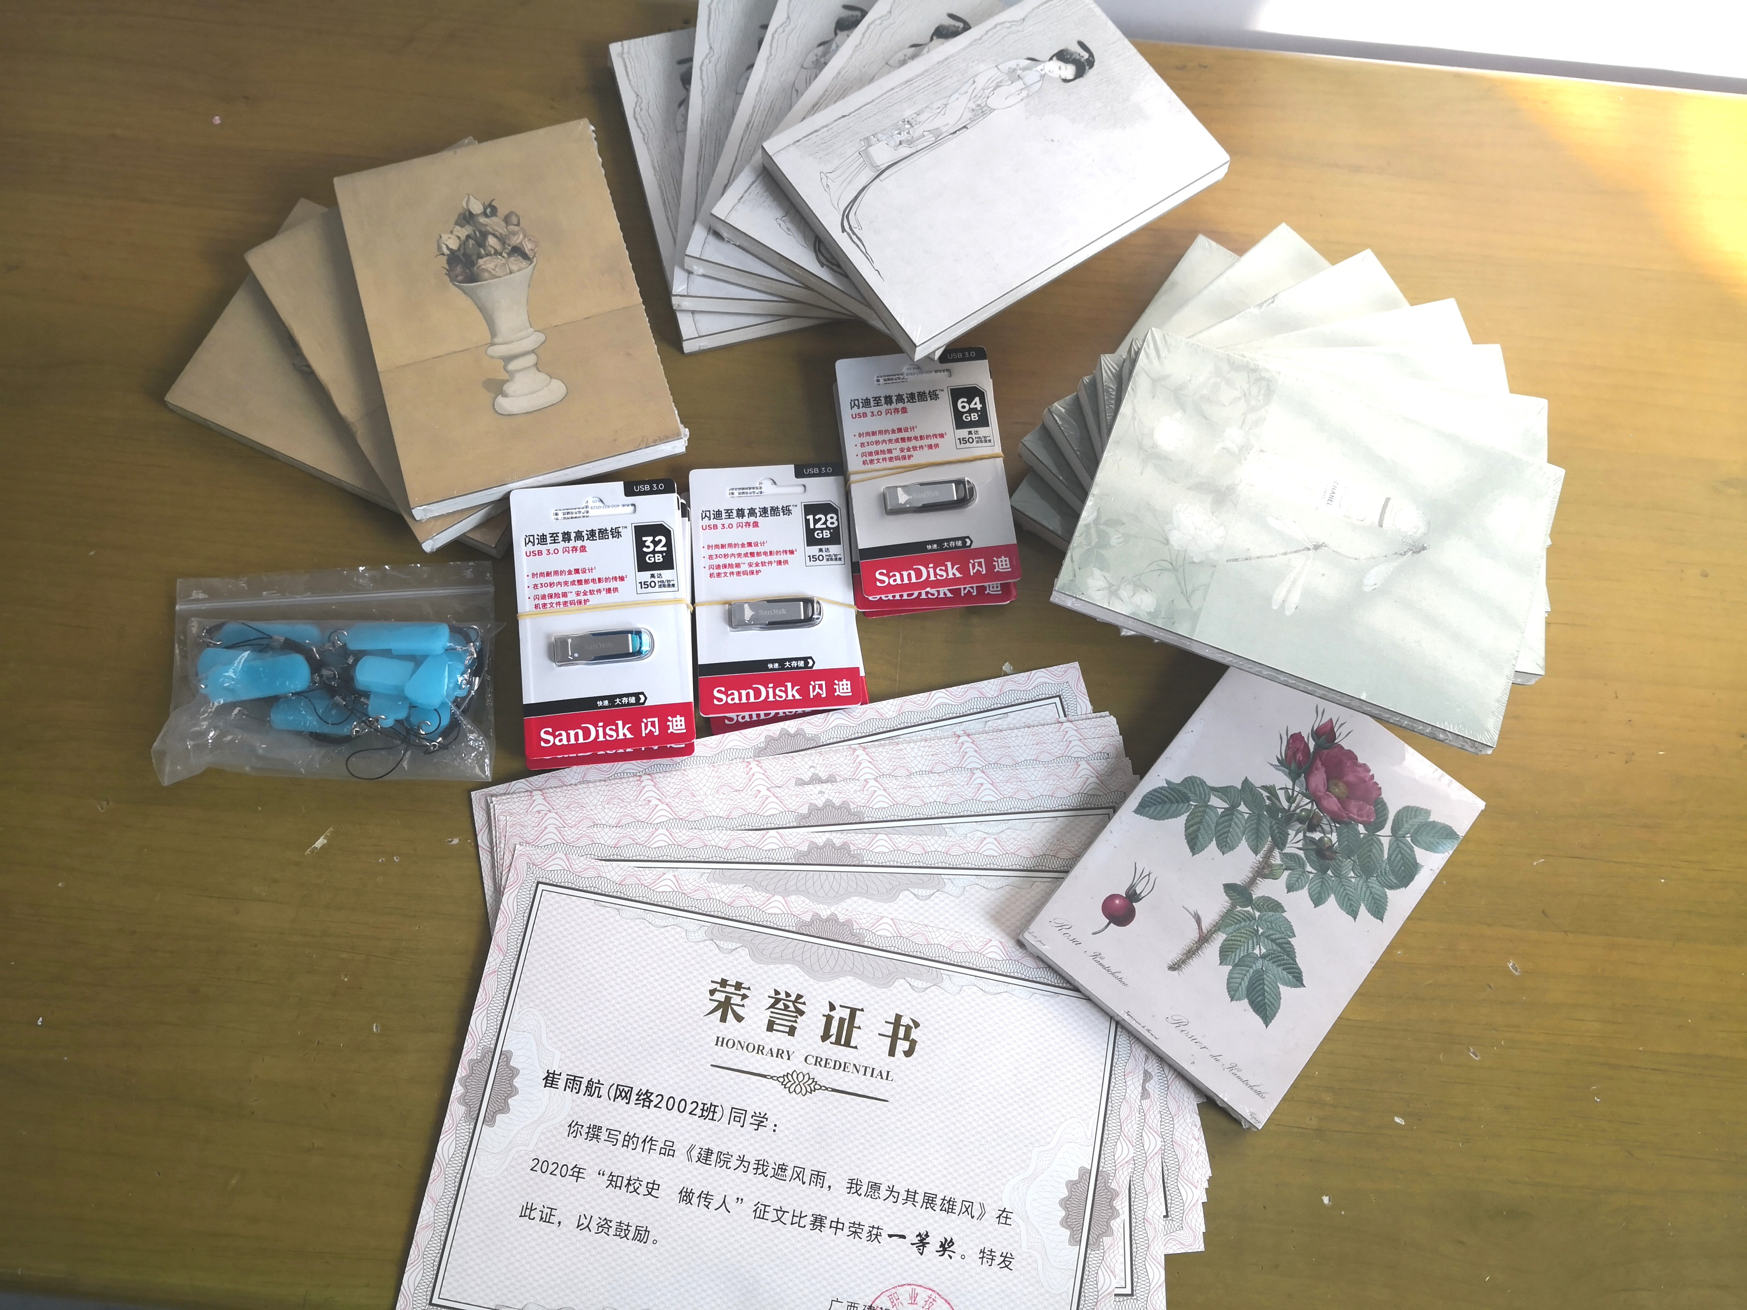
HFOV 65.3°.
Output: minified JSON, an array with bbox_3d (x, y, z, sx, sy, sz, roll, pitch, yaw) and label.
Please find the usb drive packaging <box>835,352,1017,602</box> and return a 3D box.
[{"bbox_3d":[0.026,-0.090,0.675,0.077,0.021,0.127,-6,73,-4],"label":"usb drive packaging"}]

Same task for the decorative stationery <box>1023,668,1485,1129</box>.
[{"bbox_3d":[0.178,0.101,0.635,0.131,0.015,0.188,39,75,8],"label":"decorative stationery"}]

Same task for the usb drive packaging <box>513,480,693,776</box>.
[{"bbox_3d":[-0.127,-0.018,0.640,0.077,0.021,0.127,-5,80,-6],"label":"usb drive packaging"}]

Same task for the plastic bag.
[{"bbox_3d":[-0.259,0.007,0.641,0.154,0.024,0.107,-2,73,-3],"label":"plastic bag"}]

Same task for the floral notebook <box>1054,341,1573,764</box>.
[{"bbox_3d":[0.186,-0.051,0.582,0.188,0.015,0.131,20,74,5],"label":"floral notebook"}]

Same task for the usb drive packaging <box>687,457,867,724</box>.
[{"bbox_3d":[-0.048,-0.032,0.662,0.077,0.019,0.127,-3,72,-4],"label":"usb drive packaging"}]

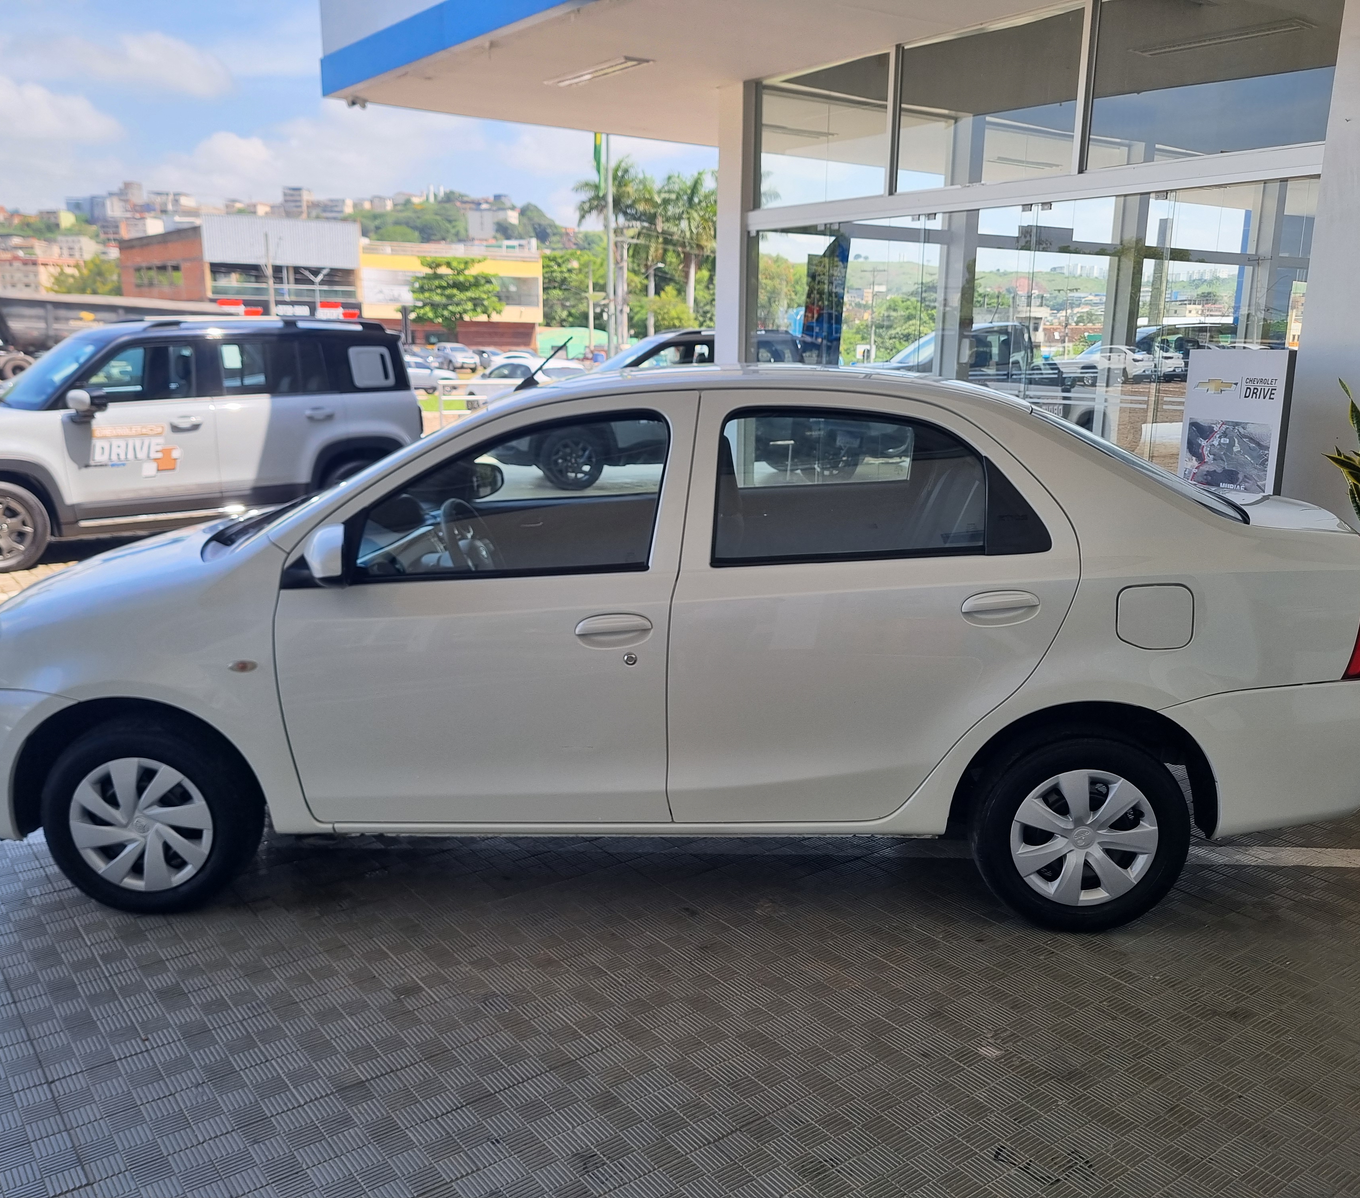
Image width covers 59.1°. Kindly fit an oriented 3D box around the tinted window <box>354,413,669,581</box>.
[{"bbox_3d":[-0.439,-0.270,3.149,0.810,0.452,0.050,1,-6,0],"label":"tinted window"}]

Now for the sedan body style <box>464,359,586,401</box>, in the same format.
[{"bbox_3d":[-4.349,-6.136,34.700,1.750,1.490,4.250,-10,16,-39],"label":"sedan body style"}]

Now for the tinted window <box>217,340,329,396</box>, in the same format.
[{"bbox_3d":[-2.948,-1.688,8.746,0.813,0.399,0.040,-10,3,-39],"label":"tinted window"}]

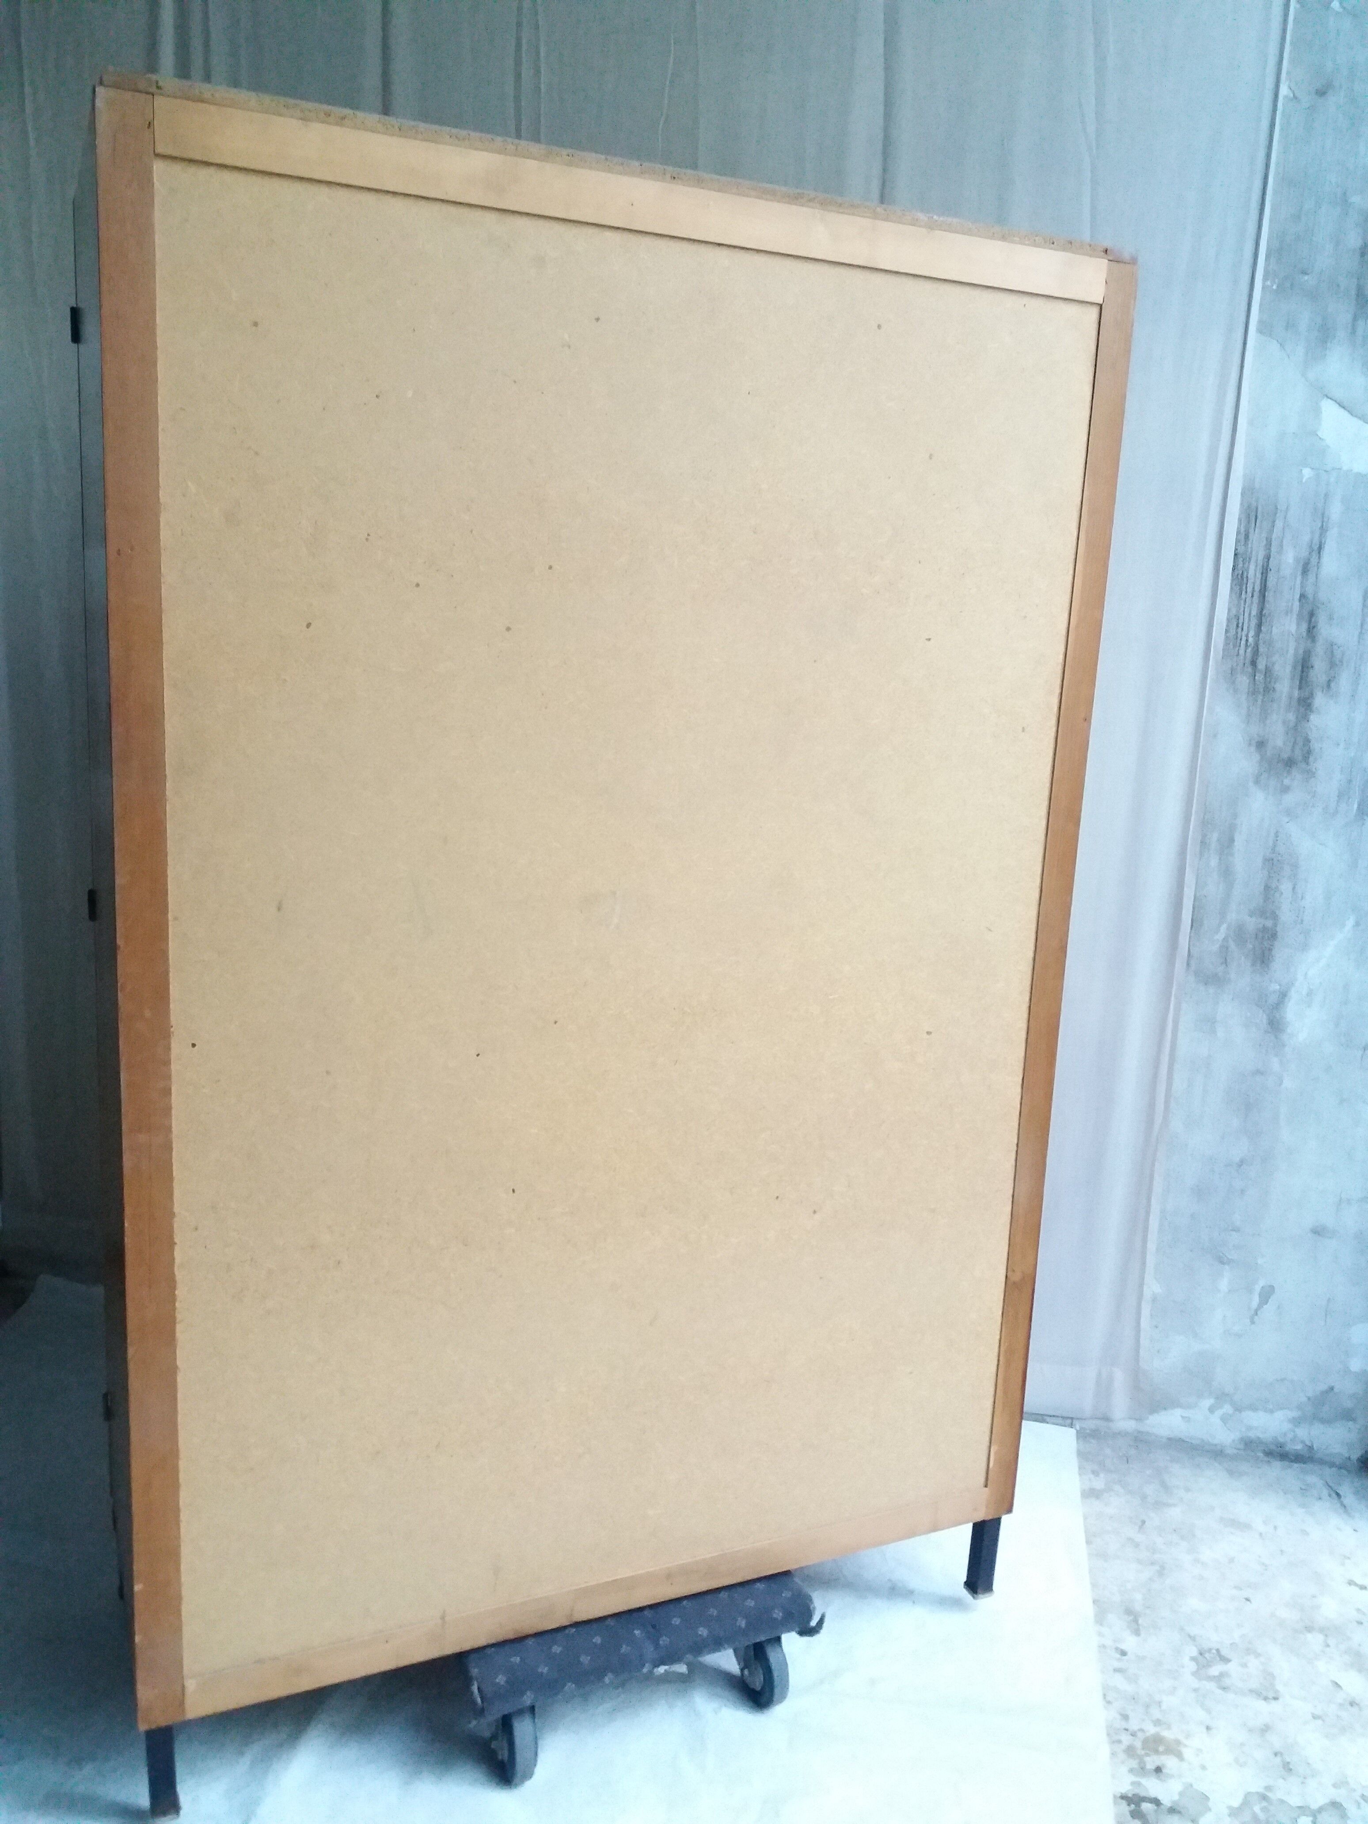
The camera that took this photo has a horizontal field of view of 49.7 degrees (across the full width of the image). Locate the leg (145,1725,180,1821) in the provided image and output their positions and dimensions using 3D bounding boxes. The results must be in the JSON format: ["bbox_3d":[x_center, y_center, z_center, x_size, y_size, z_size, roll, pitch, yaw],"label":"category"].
[{"bbox_3d":[-0.604,0.982,1.705,0.030,0.126,0.030,-2,12,-24],"label":"leg"}]

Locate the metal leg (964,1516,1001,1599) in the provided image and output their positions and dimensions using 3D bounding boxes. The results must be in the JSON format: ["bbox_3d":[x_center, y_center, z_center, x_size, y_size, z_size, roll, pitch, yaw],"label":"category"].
[{"bbox_3d":[0.442,0.941,2.178,0.030,0.129,0.030,-2,12,-24],"label":"metal leg"}]

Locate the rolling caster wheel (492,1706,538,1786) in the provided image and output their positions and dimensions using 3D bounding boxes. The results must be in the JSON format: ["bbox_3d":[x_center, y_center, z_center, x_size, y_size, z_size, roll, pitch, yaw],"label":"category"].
[{"bbox_3d":[-0.211,1.012,1.814,0.044,0.108,0.104,-2,12,-24],"label":"rolling caster wheel"}]

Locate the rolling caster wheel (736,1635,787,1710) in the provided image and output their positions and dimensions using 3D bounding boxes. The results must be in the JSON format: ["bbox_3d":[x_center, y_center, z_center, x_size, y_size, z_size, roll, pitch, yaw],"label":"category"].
[{"bbox_3d":[0.100,0.997,1.962,0.044,0.108,0.104,-2,12,-24],"label":"rolling caster wheel"}]

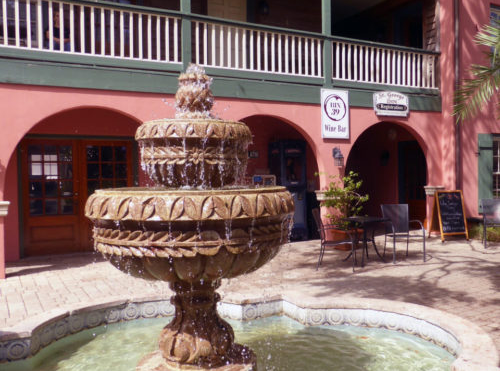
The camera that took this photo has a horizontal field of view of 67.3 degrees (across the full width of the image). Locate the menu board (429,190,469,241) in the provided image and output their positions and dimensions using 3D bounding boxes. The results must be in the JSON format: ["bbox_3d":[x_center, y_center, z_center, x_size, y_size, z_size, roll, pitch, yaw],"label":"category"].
[{"bbox_3d":[4.349,0.645,8.266,0.610,1.060,0.520,-2,1,-18],"label":"menu board"}]

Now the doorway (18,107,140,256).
[{"bbox_3d":[-2.530,0.044,6.284,2.534,2.629,0.450,-2,1,-23],"label":"doorway"}]

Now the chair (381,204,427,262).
[{"bbox_3d":[2.592,0.805,6.365,0.560,0.890,0.610,-1,1,-6],"label":"chair"}]

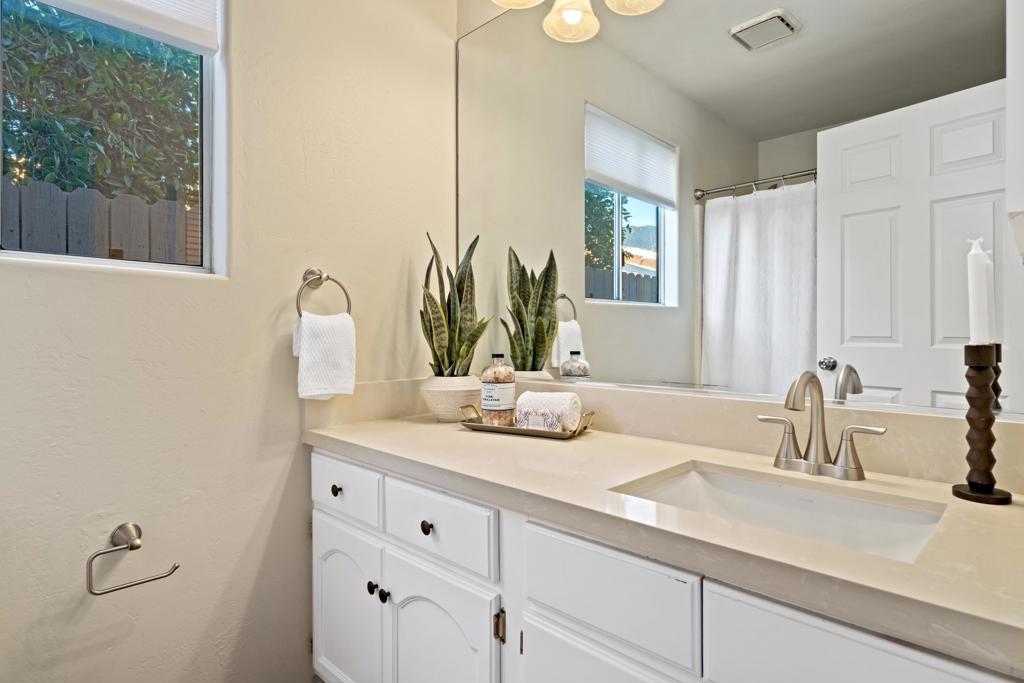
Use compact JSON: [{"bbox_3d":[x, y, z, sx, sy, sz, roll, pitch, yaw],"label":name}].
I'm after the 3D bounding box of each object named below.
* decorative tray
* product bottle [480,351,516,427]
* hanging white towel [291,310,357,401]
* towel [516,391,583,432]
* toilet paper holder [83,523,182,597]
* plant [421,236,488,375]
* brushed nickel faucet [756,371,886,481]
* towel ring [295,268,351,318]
[{"bbox_3d":[0.036,0.217,1.457,0.372,0.056,0.131,0,1,31],"label":"decorative tray"},{"bbox_3d":[-0.038,0.137,1.514,0.095,0.208,0.095,0,1,0],"label":"product bottle"},{"bbox_3d":[-0.523,0.041,1.502,0.072,0.240,0.169,1,1,45],"label":"hanging white towel"},{"bbox_3d":[0.098,0.189,1.420,0.128,0.105,0.105,0,1,31],"label":"towel"},{"bbox_3d":[-0.842,0.471,1.200,0.083,0.121,0.169,1,1,45],"label":"toilet paper holder"},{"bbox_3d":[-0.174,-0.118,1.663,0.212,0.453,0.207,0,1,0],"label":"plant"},{"bbox_3d":[0.537,0.152,0.983,0.219,0.195,0.175,1,1,45],"label":"brushed nickel faucet"},{"bbox_3d":[-0.532,-0.116,1.507,0.083,0.181,0.158,1,1,45],"label":"towel ring"}]

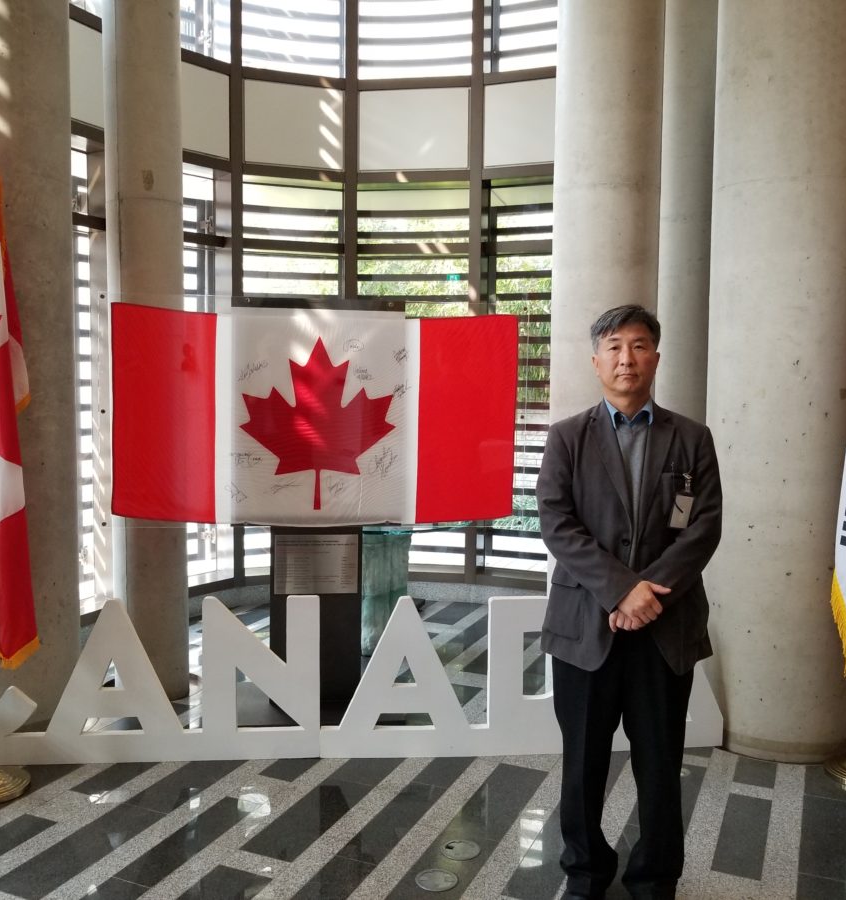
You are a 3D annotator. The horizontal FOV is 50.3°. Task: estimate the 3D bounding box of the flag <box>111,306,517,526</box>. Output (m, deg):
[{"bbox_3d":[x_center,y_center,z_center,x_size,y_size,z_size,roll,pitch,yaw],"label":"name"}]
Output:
[{"bbox_3d":[-0.463,-0.146,4.001,1.790,0.940,0.050,0,4,-7],"label":"flag"}]

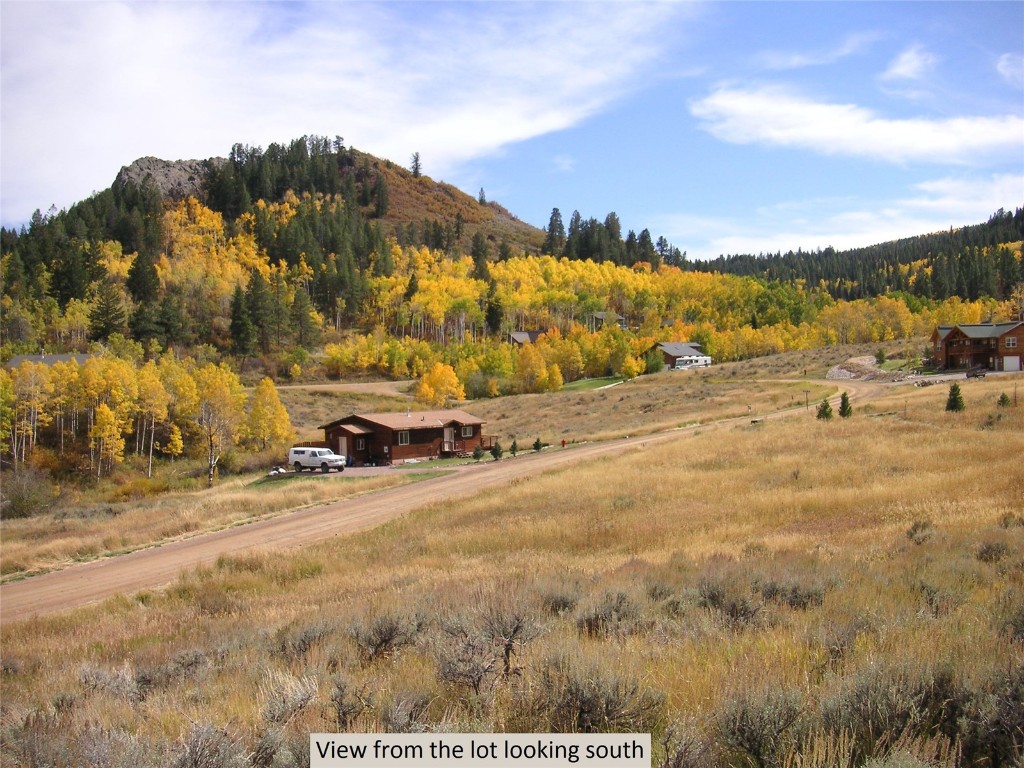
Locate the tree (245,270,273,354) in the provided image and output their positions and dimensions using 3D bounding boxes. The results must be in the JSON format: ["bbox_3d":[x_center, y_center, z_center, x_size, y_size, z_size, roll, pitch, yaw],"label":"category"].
[{"bbox_3d":[-51.907,-14.904,225.000,6.167,16.857,6.167,0,0,0],"label":"tree"}]

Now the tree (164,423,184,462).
[{"bbox_3d":[-29.911,5.273,97.000,1.772,3.722,1.684,0,0,0],"label":"tree"}]

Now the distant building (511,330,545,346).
[{"bbox_3d":[4.057,-9.100,240.000,10.500,5.500,8.500,-1,0,-30],"label":"distant building"}]

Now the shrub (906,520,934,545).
[{"bbox_3d":[10.077,3.663,27.000,0.691,0.592,0.587,0,0,0],"label":"shrub"}]

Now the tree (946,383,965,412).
[{"bbox_3d":[37.237,1.135,92.000,1.597,2.522,1.517,0,0,0],"label":"tree"}]

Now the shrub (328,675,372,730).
[{"bbox_3d":[-1.269,2.503,8.600,0.350,0.430,0.350,-1,0,0],"label":"shrub"}]

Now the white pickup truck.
[{"bbox_3d":[-15.900,6.200,89.500,5.400,1.950,2.000,-1,0,41],"label":"white pickup truck"}]

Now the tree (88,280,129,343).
[{"bbox_3d":[-86.635,-15.996,235.000,8.588,13.312,8.588,0,0,0],"label":"tree"}]

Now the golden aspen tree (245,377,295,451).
[{"bbox_3d":[-23.437,3.002,106.000,4.939,7.457,4.692,0,0,0],"label":"golden aspen tree"}]

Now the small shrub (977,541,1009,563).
[{"bbox_3d":[8.350,2.916,19.000,0.573,0.399,0.544,0,0,0],"label":"small shrub"}]

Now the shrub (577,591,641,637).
[{"bbox_3d":[1.278,3.040,14.500,0.848,0.609,0.721,0,0,0],"label":"shrub"}]

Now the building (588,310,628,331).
[{"bbox_3d":[27.049,-17.985,310.000,10.000,6.000,8.000,0,0,-20],"label":"building"}]

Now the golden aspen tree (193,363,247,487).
[{"bbox_3d":[-22.716,3.145,85.000,4.200,9.650,4.200,-1,0,0],"label":"golden aspen tree"}]

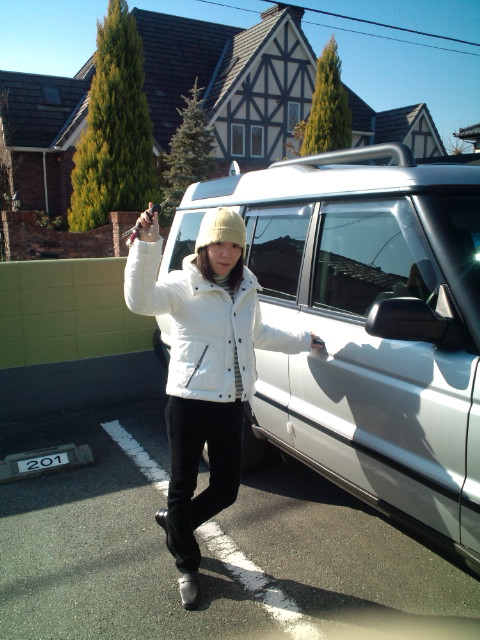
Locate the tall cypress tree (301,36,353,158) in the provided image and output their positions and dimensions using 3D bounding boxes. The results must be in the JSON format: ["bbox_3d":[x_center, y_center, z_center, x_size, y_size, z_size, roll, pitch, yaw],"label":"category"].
[{"bbox_3d":[2.372,-4.420,13.939,1.700,6.050,1.700,0,10,0],"label":"tall cypress tree"}]

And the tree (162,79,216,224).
[{"bbox_3d":[-1.186,-3.272,12.112,1.500,4.450,1.500,0,10,0],"label":"tree"}]

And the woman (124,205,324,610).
[{"bbox_3d":[-0.049,0.340,2.124,0.840,1.590,0.500,-4,11,-20],"label":"woman"}]

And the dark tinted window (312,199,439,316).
[{"bbox_3d":[0.511,-0.232,2.018,0.060,0.460,0.670,1,8,-31],"label":"dark tinted window"}]

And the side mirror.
[{"bbox_3d":[0.554,0.003,1.692,0.260,0.155,0.160,-6,12,-30],"label":"side mirror"}]

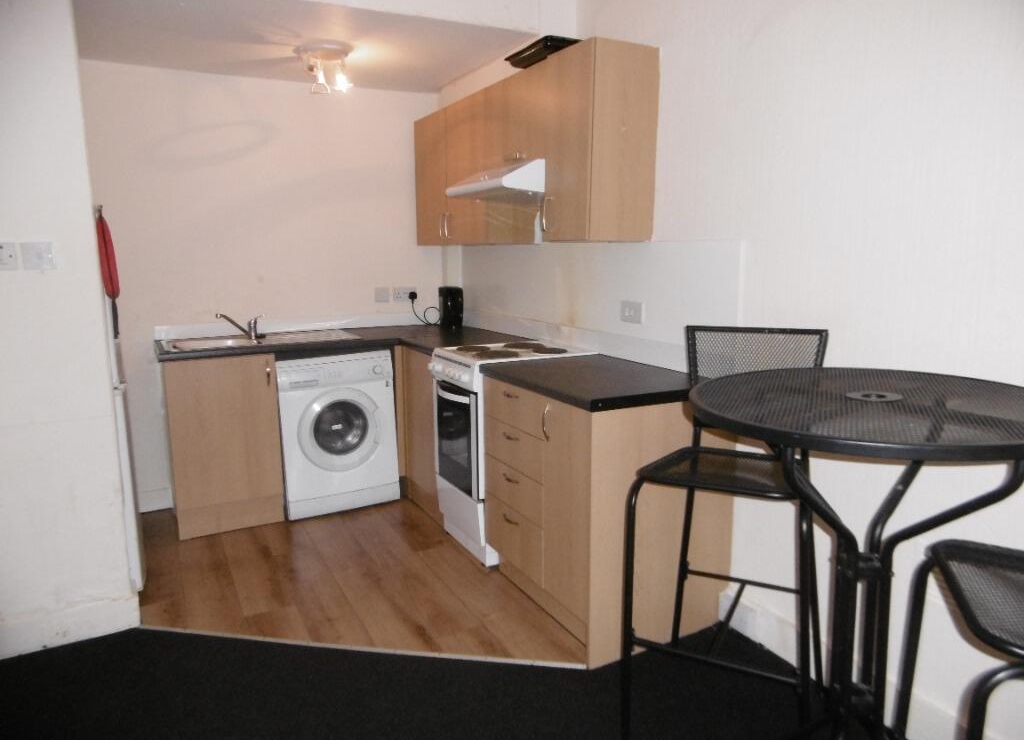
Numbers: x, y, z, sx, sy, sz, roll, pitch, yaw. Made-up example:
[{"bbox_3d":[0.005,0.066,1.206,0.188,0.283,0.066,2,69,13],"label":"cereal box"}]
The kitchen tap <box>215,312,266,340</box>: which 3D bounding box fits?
[{"bbox_3d":[-1.424,-0.217,3.747,0.240,0.155,0.065,-5,11,-27],"label":"kitchen tap"}]

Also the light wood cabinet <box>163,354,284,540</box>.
[{"bbox_3d":[-1.534,0.333,3.754,0.497,0.880,0.580,-5,11,-27],"label":"light wood cabinet"}]

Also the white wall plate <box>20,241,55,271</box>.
[{"bbox_3d":[-1.564,-0.376,2.345,0.087,0.085,0.012,-6,11,-27],"label":"white wall plate"}]

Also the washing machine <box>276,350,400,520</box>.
[{"bbox_3d":[-1.032,0.301,4.009,0.597,0.848,0.560,-5,11,-27],"label":"washing machine"}]

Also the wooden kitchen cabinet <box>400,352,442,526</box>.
[{"bbox_3d":[-0.451,0.315,3.674,0.025,0.822,0.555,-5,11,-27],"label":"wooden kitchen cabinet"}]

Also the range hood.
[{"bbox_3d":[0.043,-0.861,3.255,0.490,0.130,0.610,-5,11,-27],"label":"range hood"}]

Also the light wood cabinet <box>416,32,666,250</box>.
[{"bbox_3d":[-0.010,-0.999,3.549,0.298,0.730,1.930,-5,11,-27],"label":"light wood cabinet"}]

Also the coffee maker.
[{"bbox_3d":[-0.374,-0.383,4.353,0.150,0.253,0.175,-1,10,-5],"label":"coffee maker"}]

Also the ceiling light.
[{"bbox_3d":[-0.962,-1.548,3.665,0.290,0.220,0.290,-5,11,-27],"label":"ceiling light"}]

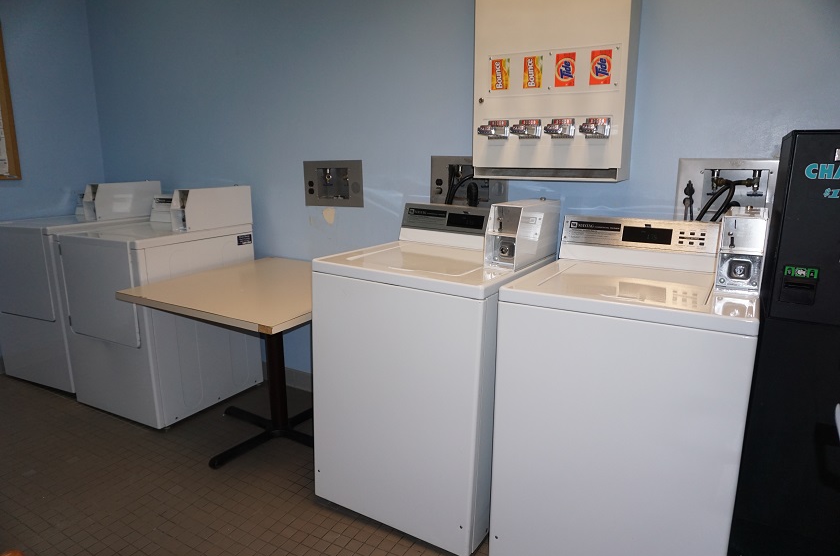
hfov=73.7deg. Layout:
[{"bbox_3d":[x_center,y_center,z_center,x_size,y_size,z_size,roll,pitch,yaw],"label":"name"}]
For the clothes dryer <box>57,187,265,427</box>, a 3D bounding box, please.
[{"bbox_3d":[-1.376,0.088,3.012,0.685,1.120,0.690,6,14,29],"label":"clothes dryer"}]

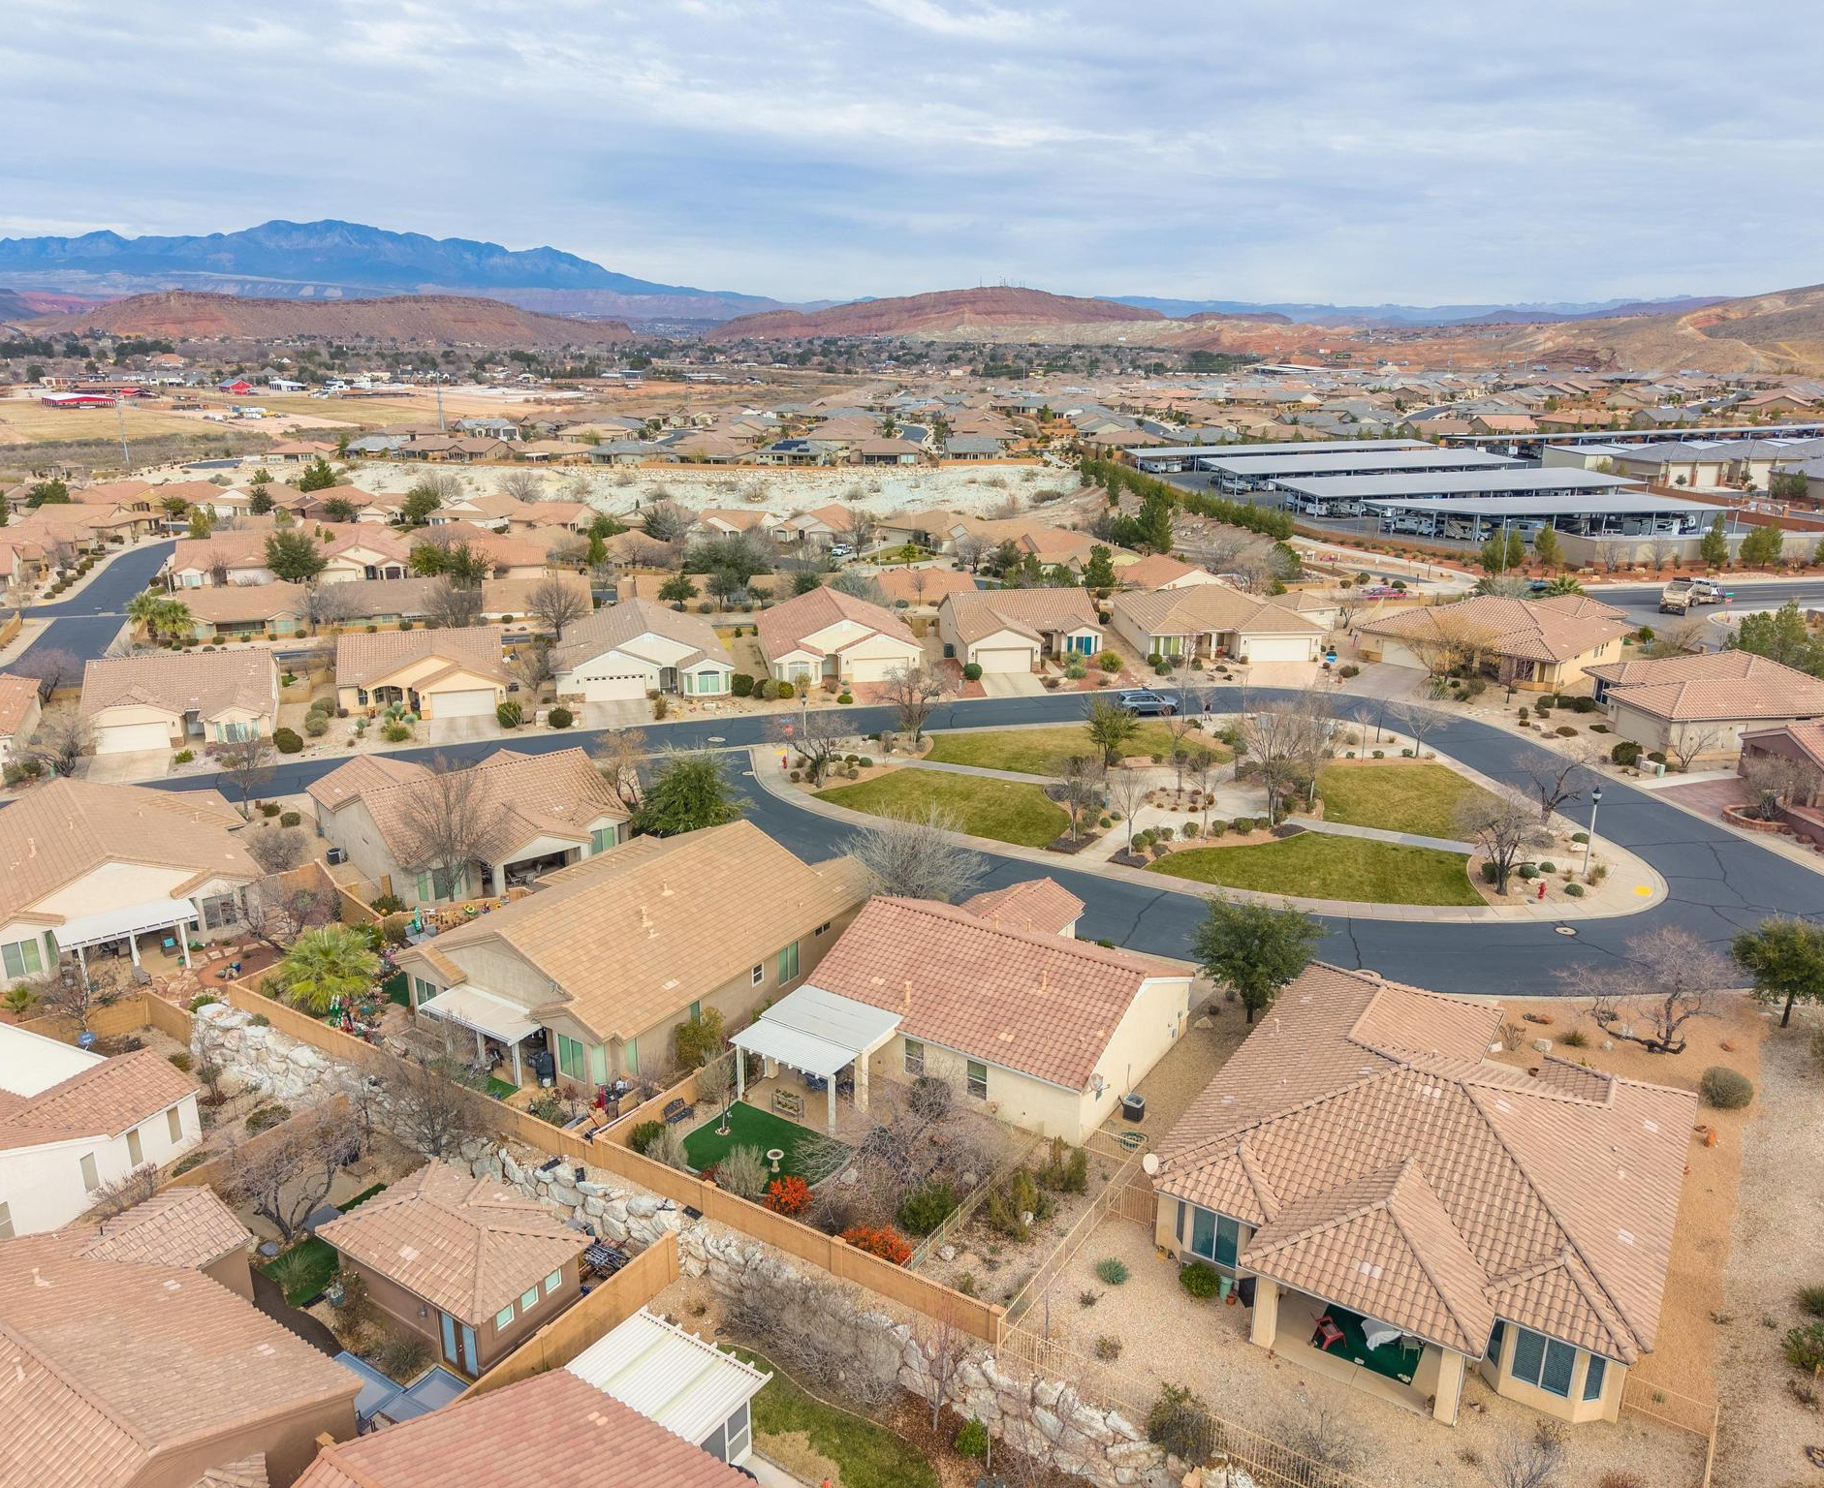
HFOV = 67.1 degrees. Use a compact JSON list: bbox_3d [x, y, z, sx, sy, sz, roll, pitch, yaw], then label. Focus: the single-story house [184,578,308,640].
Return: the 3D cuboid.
[{"bbox_3d":[-72.074,-14.806,149.574,13.000,5.200,13.800,-5,18,-16],"label":"single-story house"}]

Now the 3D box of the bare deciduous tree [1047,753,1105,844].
[{"bbox_3d":[9.531,3.238,80.457,3.500,5.400,3.500,2,18,7],"label":"bare deciduous tree"}]

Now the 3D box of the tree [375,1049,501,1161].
[{"bbox_3d":[-17.306,13.176,49.867,4.468,4.030,4.468,-7,19,-21],"label":"tree"}]

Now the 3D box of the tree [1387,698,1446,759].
[{"bbox_3d":[36.191,-1.096,98.433,4.300,4.400,4.300,7,19,20],"label":"tree"}]

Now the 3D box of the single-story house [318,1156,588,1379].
[{"bbox_3d":[-14.145,15.920,43.335,7.607,3.400,5.002,11,21,32],"label":"single-story house"}]

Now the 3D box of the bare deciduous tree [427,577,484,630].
[{"bbox_3d":[-46.870,-14.380,140.780,5.900,5.390,5.900,0,17,0],"label":"bare deciduous tree"}]

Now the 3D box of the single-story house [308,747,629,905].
[{"bbox_3d":[-25.440,3.670,79.800,13.300,5.300,19.000,-14,22,-38],"label":"single-story house"}]

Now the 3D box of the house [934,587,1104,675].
[{"bbox_3d":[10.508,-11.004,127.575,13.800,5.000,15.200,-3,18,-10],"label":"house"}]

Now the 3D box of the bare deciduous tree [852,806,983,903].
[{"bbox_3d":[0.110,6.154,67.949,6.400,6.020,6.200,0,17,0],"label":"bare deciduous tree"}]

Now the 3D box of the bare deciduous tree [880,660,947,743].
[{"bbox_3d":[0.052,-2.864,101.102,5.200,6.000,5.200,0,17,0],"label":"bare deciduous tree"}]

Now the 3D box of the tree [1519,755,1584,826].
[{"bbox_3d":[39.000,2.830,83.910,4.100,4.640,4.100,0,17,0],"label":"tree"}]

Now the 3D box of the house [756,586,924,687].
[{"bbox_3d":[-6.917,-10.028,124.843,13.200,5.400,17.600,-3,18,-12],"label":"house"}]

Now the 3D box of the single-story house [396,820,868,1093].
[{"bbox_3d":[-12.568,8.278,63.623,14.100,5.550,20.800,11,21,32],"label":"single-story house"}]

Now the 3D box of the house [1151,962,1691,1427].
[{"bbox_3d":[17.930,13.110,46.820,14.550,5.500,20.700,11,20,31],"label":"house"}]

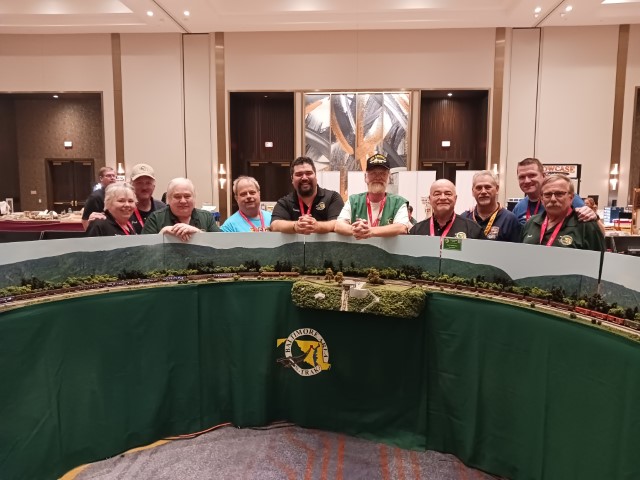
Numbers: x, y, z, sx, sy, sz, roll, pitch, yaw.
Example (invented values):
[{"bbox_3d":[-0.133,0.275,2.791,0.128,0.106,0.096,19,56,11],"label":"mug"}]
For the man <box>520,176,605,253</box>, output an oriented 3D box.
[{"bbox_3d":[1.493,0.385,3.129,0.540,1.650,0.380,6,8,43],"label":"man"}]

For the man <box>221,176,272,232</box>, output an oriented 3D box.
[{"bbox_3d":[-0.542,0.298,3.834,0.530,1.660,0.380,-2,6,-16],"label":"man"}]

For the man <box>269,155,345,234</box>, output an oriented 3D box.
[{"bbox_3d":[-0.093,0.271,3.731,0.560,1.740,0.480,0,6,-1],"label":"man"}]

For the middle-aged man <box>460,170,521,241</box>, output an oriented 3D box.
[{"bbox_3d":[1.161,0.329,3.505,0.520,1.680,0.360,3,7,25],"label":"middle-aged man"}]

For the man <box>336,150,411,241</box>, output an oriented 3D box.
[{"bbox_3d":[0.404,0.265,3.700,0.550,1.760,0.480,1,6,4],"label":"man"}]

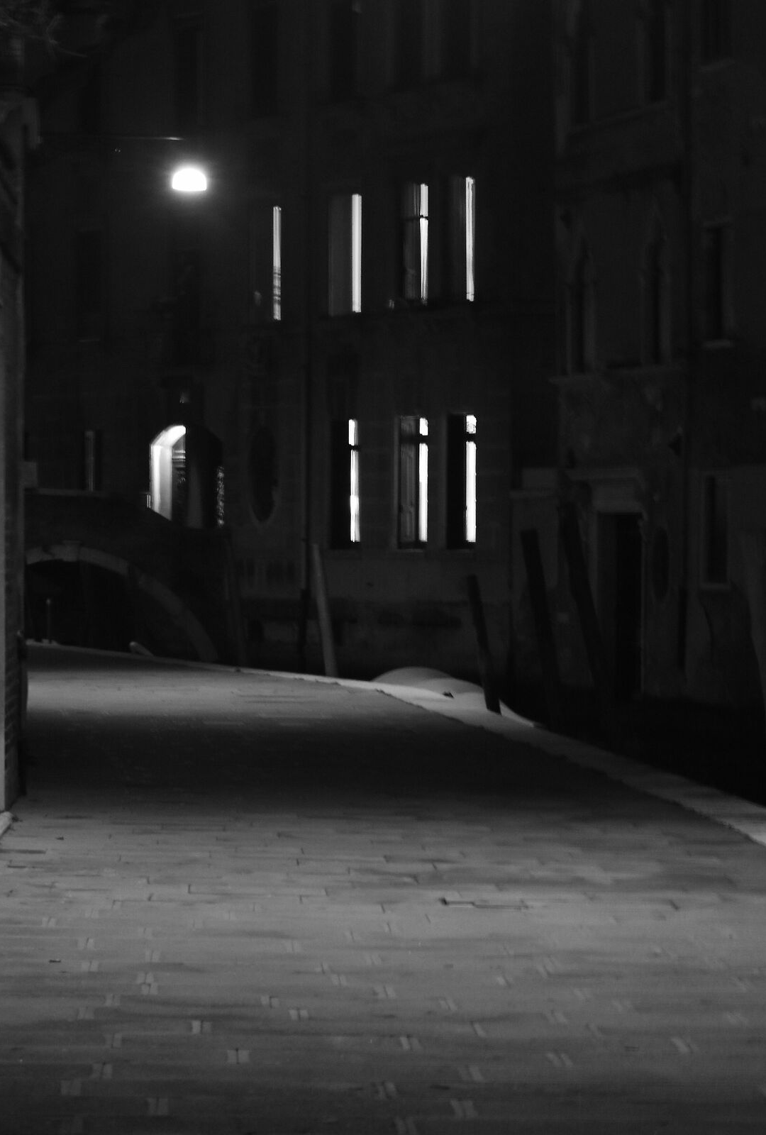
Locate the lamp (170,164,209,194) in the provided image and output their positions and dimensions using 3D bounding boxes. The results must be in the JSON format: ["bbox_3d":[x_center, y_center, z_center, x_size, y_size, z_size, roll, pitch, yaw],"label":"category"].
[{"bbox_3d":[-1.678,-3.357,33.500,0.330,0.250,0.330,0,1,0],"label":"lamp"}]

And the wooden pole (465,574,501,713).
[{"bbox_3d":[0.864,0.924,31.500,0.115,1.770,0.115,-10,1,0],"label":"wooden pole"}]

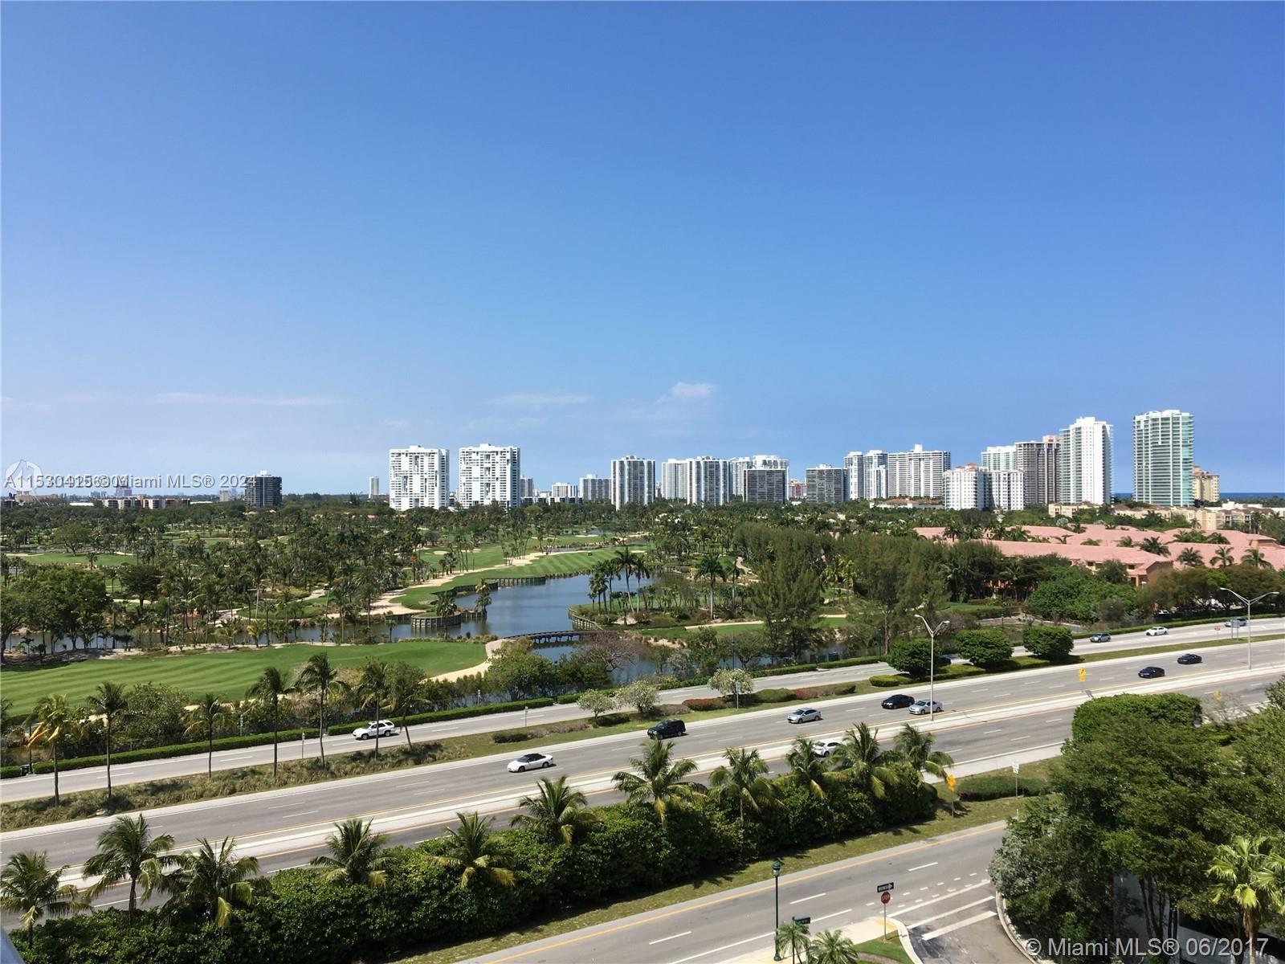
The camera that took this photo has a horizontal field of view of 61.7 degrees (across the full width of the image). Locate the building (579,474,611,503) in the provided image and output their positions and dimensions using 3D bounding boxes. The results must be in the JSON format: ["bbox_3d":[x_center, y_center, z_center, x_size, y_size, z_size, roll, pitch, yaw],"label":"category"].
[{"bbox_3d":[-74.691,17.285,1719.916,48.000,54.000,24.000,0,-1,-12],"label":"building"}]

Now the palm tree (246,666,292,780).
[{"bbox_3d":[-37.230,24.020,107.280,4.610,10.860,4.610,0,0,0],"label":"palm tree"}]

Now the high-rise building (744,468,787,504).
[{"bbox_3d":[147.122,12.057,1289.941,48.000,56.000,24.000,0,-1,0],"label":"high-rise building"}]

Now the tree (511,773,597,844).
[{"bbox_3d":[-6.466,25.875,79.700,6.400,8.269,6.200,0,0,0],"label":"tree"}]

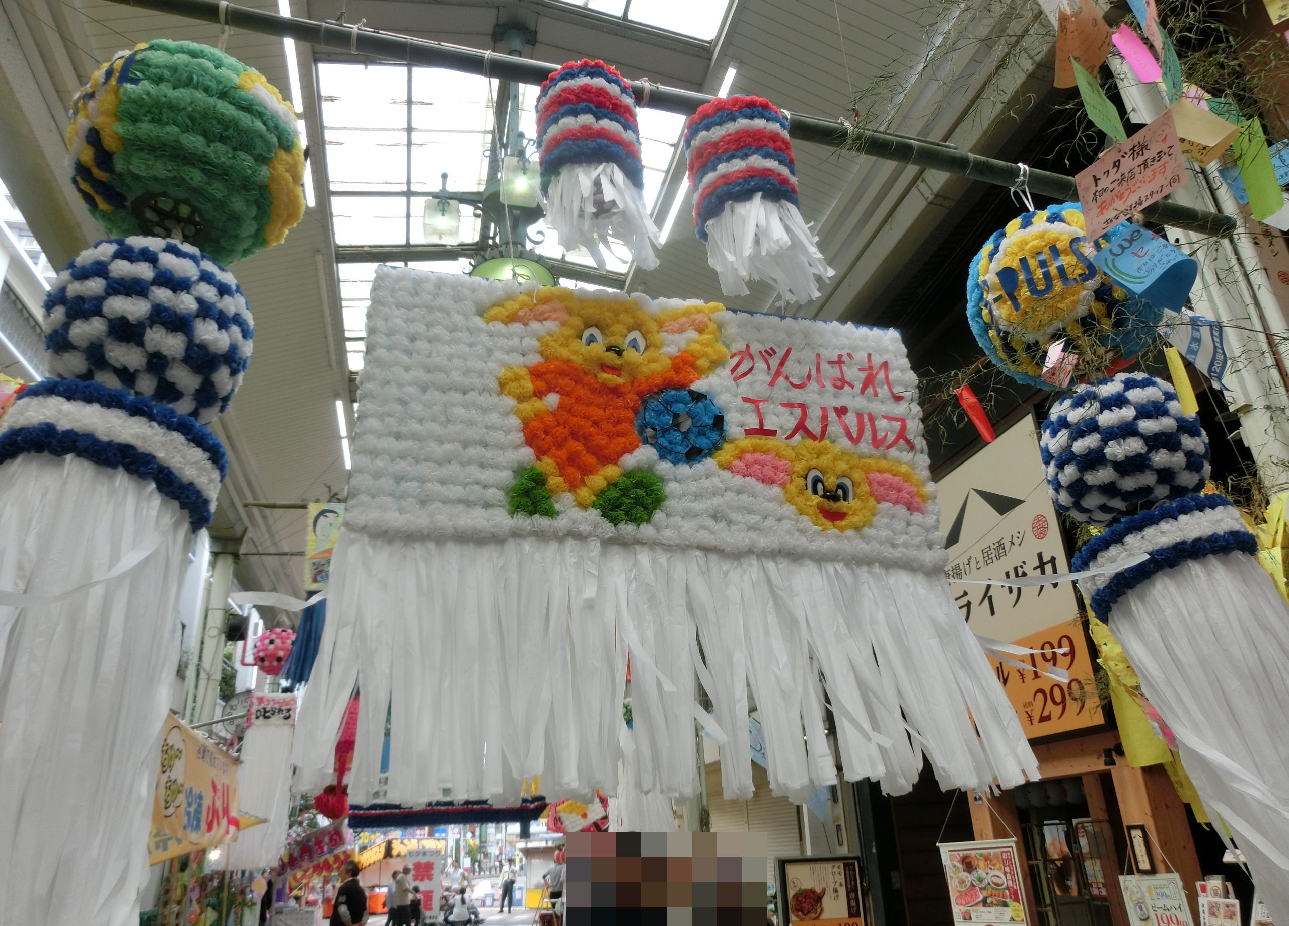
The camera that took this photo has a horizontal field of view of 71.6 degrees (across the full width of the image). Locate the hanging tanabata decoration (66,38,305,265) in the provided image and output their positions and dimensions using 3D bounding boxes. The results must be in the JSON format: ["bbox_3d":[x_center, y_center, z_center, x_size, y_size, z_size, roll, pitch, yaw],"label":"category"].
[{"bbox_3d":[-1.449,-0.984,2.870,0.685,0.660,0.685,4,-24,-13],"label":"hanging tanabata decoration"}]

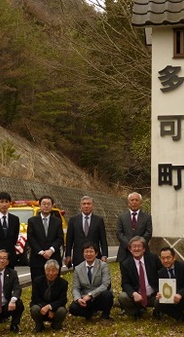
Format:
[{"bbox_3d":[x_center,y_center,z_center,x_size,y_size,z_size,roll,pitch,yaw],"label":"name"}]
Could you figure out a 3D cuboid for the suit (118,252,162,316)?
[{"bbox_3d":[0.615,1.480,10.100,0.550,0.790,0.660,0,-3,-3],"label":"suit"}]

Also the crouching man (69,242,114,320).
[{"bbox_3d":[-0.006,1.384,9.700,0.530,0.940,0.720,0,-3,7],"label":"crouching man"}]

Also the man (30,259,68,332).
[{"bbox_3d":[-0.530,1.526,9.500,0.460,0.890,0.700,0,-3,-2],"label":"man"}]

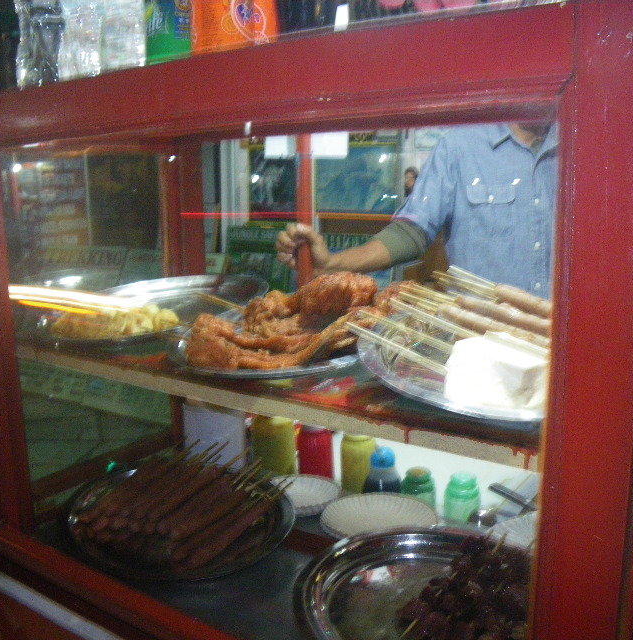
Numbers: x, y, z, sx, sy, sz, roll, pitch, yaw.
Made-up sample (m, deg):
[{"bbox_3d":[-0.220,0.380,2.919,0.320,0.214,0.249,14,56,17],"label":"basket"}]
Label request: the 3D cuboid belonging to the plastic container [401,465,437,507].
[{"bbox_3d":[0.166,0.274,1.105,0.058,0.075,0.058,-1,10,0],"label":"plastic container"}]

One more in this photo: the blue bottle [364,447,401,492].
[{"bbox_3d":[0.109,0.255,1.146,0.062,0.100,0.062,-1,10,0],"label":"blue bottle"}]

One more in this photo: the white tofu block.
[{"bbox_3d":[0.206,0.054,0.734,0.097,0.058,0.112,-10,14,-41],"label":"white tofu block"}]

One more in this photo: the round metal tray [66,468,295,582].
[{"bbox_3d":[-0.233,0.344,1.164,0.391,0.039,0.391,2,12,0],"label":"round metal tray"}]

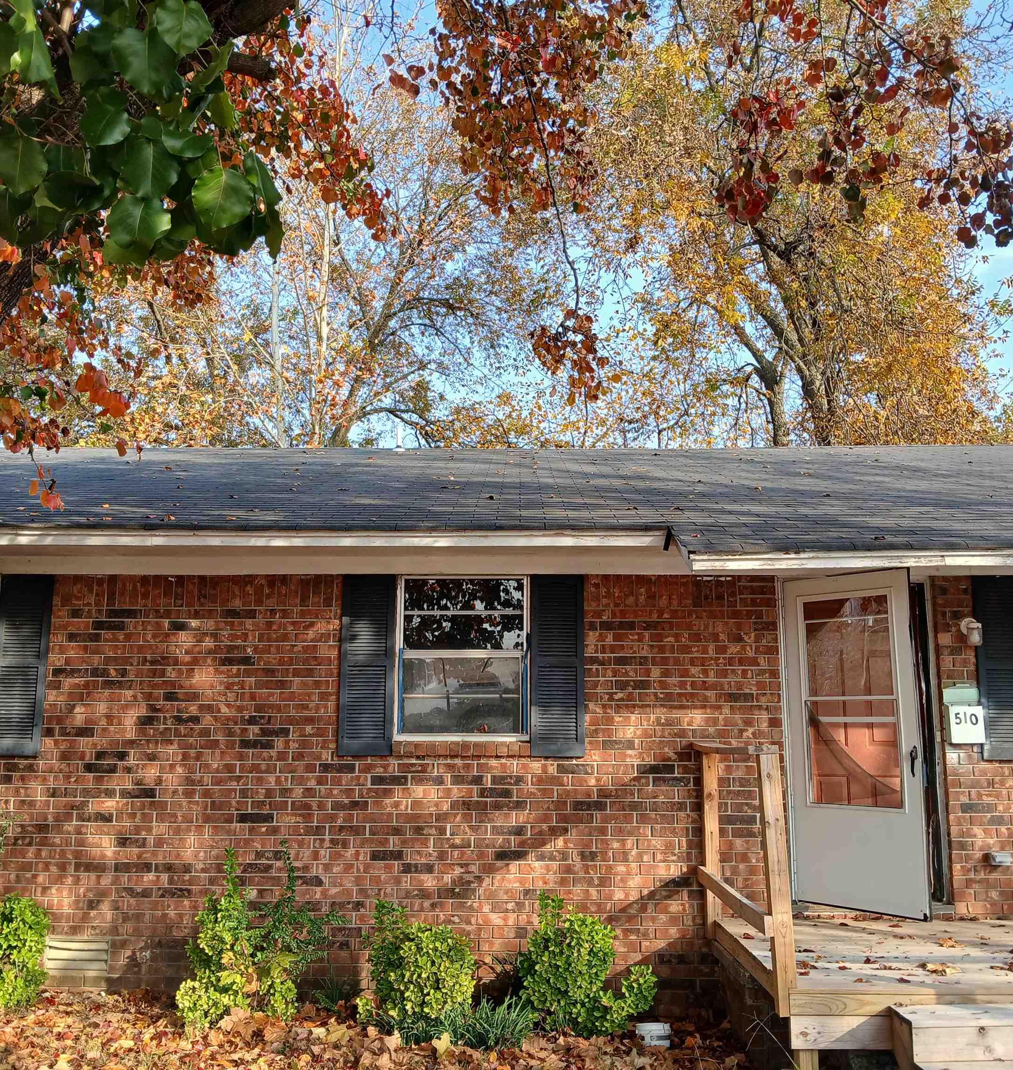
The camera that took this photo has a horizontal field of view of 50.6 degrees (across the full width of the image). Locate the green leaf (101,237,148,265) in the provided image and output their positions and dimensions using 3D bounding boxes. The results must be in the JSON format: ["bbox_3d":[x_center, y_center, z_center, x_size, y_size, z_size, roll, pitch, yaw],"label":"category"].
[{"bbox_3d":[-0.432,-0.337,1.220,0.058,0.062,0.018,3,2,-20],"label":"green leaf"}]

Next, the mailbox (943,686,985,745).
[{"bbox_3d":[2.933,1.148,6.868,0.226,0.374,0.110,0,-10,1],"label":"mailbox"}]

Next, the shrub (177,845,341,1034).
[{"bbox_3d":[-1.473,2.378,6.388,0.915,0.990,0.650,0,-9,2],"label":"shrub"}]

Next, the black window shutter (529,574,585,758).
[{"bbox_3d":[0.335,0.842,6.941,0.346,1.173,0.045,0,-9,2],"label":"black window shutter"}]

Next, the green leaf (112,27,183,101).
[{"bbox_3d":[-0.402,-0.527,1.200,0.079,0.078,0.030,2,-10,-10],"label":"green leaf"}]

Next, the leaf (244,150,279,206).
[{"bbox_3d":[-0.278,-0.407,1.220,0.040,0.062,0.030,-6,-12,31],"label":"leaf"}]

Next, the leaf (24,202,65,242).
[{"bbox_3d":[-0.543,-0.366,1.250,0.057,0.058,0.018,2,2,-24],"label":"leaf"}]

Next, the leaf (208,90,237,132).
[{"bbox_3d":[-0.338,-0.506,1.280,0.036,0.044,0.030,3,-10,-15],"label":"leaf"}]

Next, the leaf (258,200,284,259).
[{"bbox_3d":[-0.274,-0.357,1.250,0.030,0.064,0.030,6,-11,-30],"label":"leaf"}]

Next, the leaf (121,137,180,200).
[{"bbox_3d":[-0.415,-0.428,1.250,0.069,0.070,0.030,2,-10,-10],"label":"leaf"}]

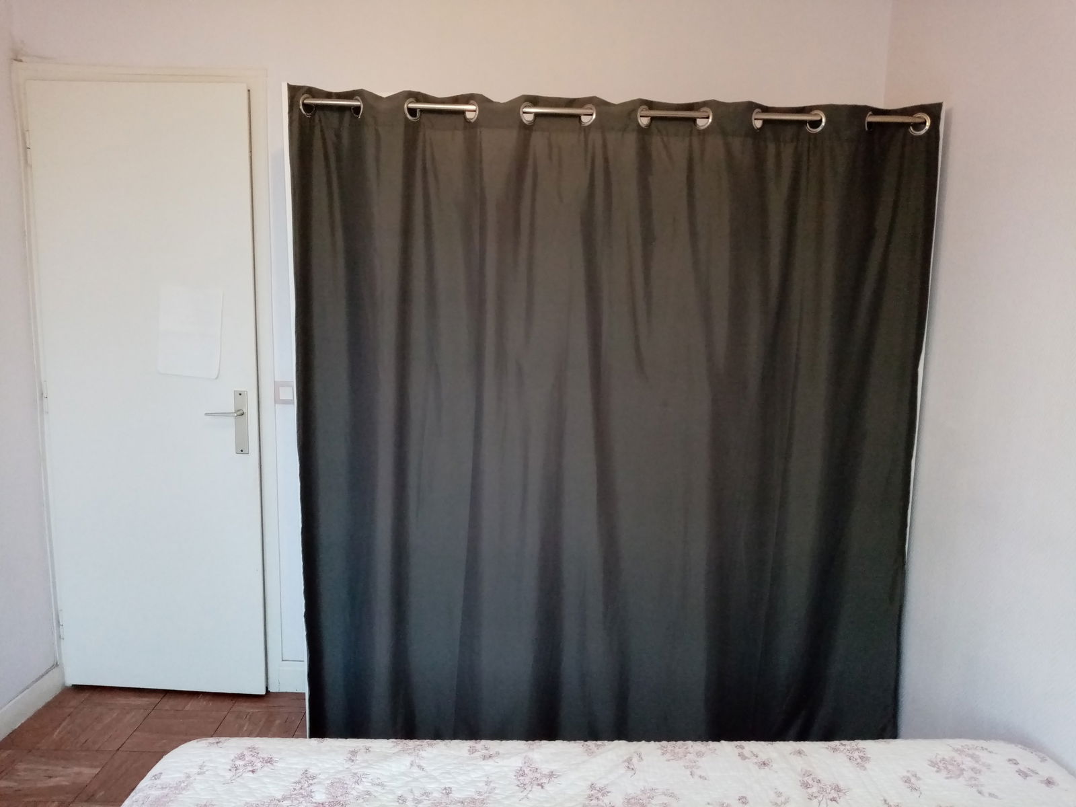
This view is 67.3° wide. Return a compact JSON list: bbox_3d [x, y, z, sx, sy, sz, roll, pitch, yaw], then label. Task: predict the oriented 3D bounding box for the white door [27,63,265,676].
[{"bbox_3d":[-1.297,-0.004,2.735,0.720,2.060,0.050,2,8,3],"label":"white door"}]

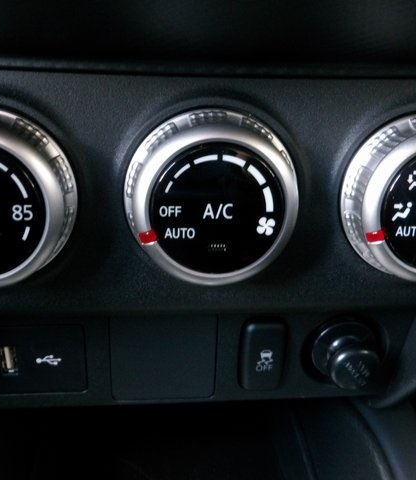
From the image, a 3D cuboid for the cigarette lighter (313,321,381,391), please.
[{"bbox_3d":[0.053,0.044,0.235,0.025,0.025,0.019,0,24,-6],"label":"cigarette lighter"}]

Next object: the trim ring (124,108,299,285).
[{"bbox_3d":[0.003,-0.011,0.206,0.060,0.060,0.018,0,15,-6],"label":"trim ring"}]

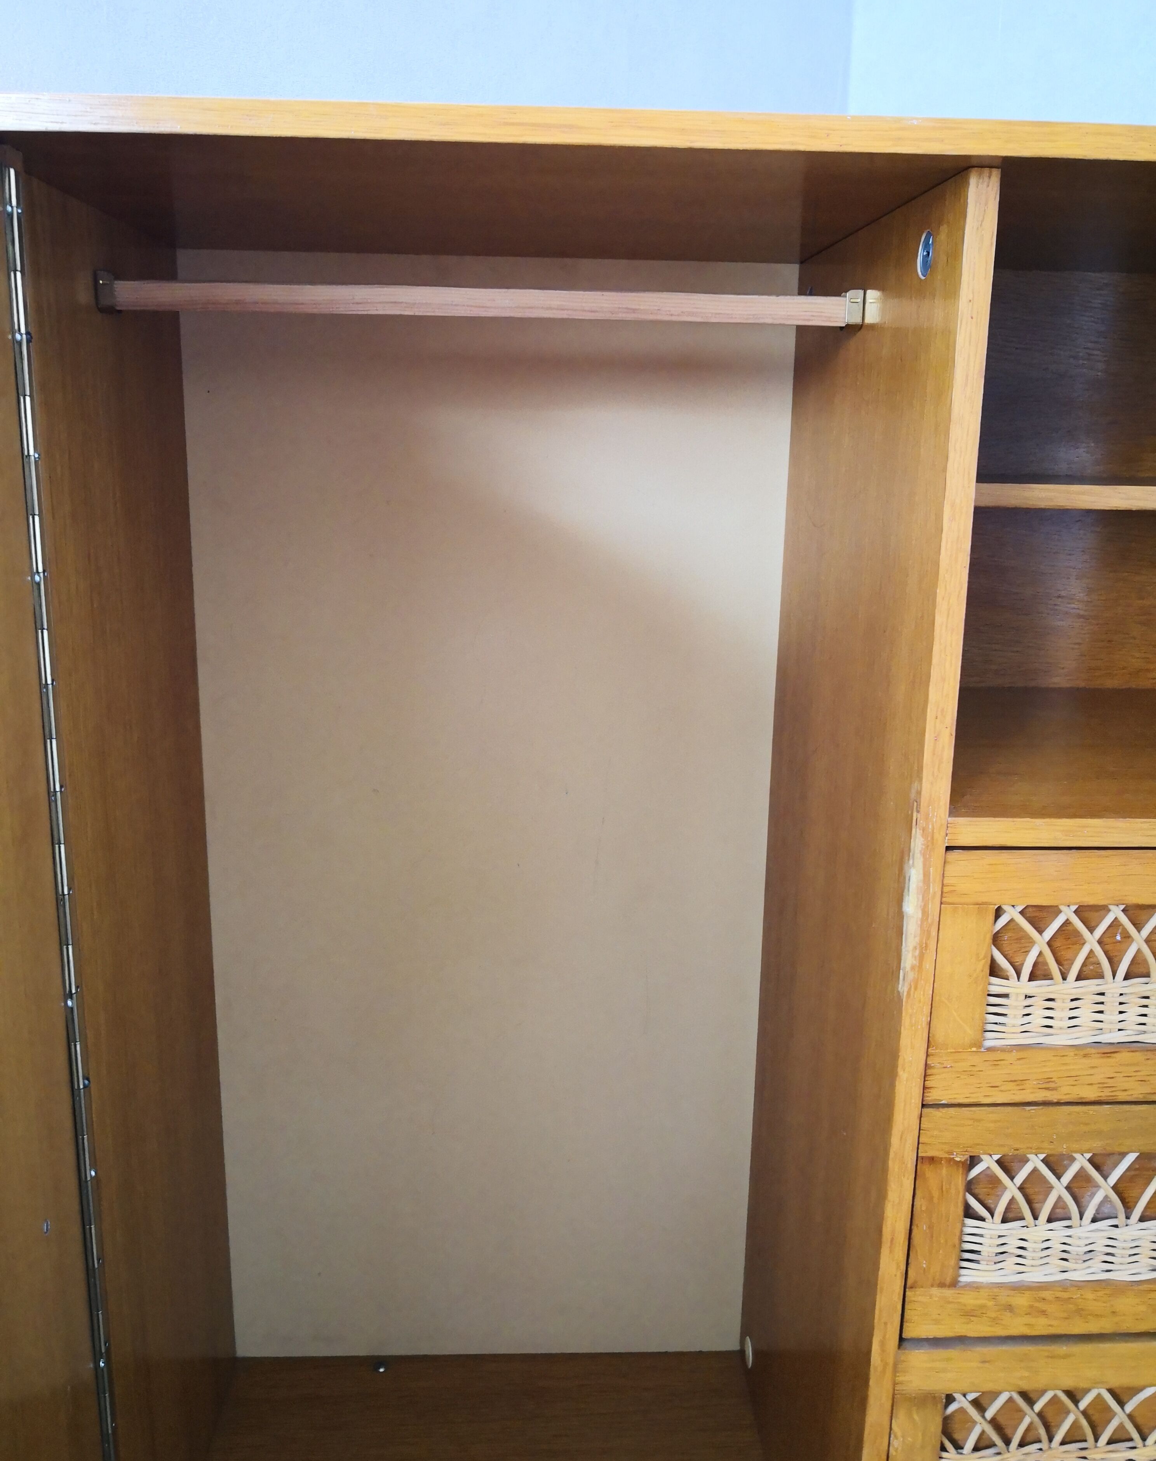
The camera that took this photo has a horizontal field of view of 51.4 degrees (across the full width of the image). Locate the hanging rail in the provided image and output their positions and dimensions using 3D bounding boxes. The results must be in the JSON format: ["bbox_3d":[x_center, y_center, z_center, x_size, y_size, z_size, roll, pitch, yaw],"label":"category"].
[{"bbox_3d":[-0.058,-0.277,0.779,0.490,0.021,0.019,0,13,-3],"label":"hanging rail"}]

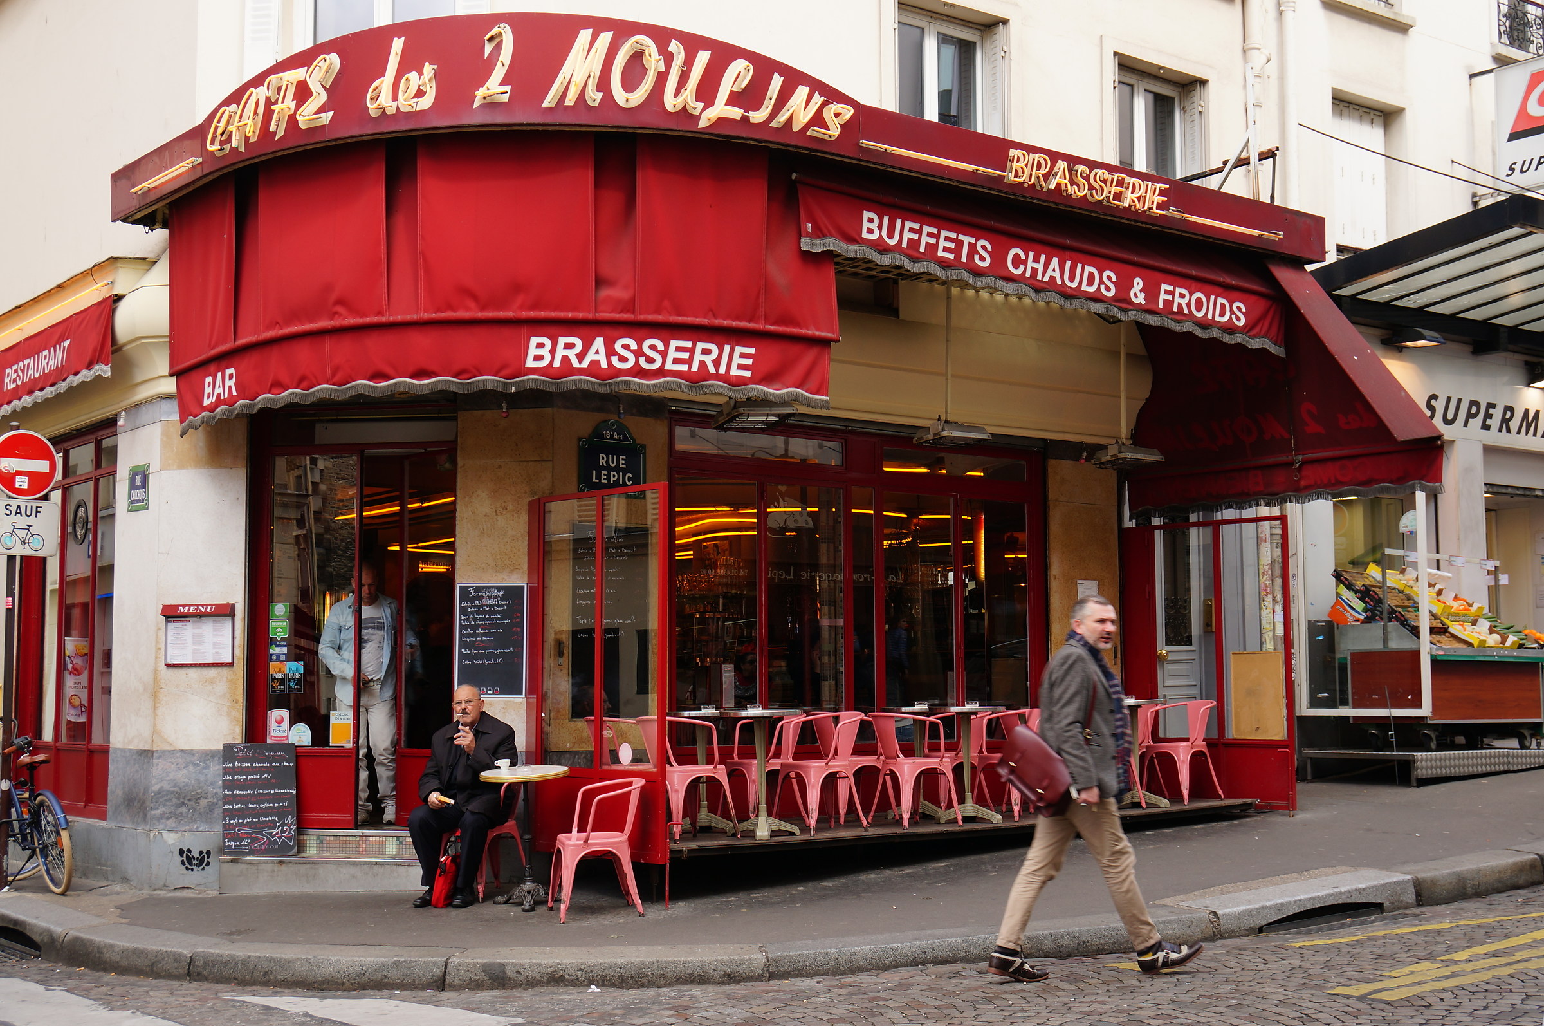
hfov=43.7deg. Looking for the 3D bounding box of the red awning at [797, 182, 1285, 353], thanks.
[{"bbox_3d":[1.702,-1.374,11.318,4.104,0.465,0.250,4,-7,-38],"label":"red awning"}]

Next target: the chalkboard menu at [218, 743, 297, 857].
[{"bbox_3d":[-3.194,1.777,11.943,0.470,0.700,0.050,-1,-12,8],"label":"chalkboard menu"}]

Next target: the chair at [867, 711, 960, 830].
[{"bbox_3d":[0.903,1.689,12.683,0.510,0.725,0.530,3,-6,-37],"label":"chair"}]

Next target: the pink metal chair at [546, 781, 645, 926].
[{"bbox_3d":[-0.973,1.893,10.886,0.510,0.725,0.530,1,-5,-15],"label":"pink metal chair"}]

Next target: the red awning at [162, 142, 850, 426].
[{"bbox_3d":[-1.740,-1.220,10.377,4.033,1.380,1.249,-2,-5,14],"label":"red awning"}]

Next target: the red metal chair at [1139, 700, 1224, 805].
[{"bbox_3d":[3.071,1.788,14.417,0.510,0.725,0.530,3,-6,-37],"label":"red metal chair"}]

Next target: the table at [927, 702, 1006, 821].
[{"bbox_3d":[1.299,1.654,12.666,0.500,0.740,0.500,0,-5,0],"label":"table"}]

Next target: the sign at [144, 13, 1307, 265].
[{"bbox_3d":[0.060,-2.377,12.451,8.730,0.700,2.740,1,-5,-9],"label":"sign"}]

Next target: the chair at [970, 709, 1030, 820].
[{"bbox_3d":[1.641,1.693,12.999,0.490,0.720,0.480,4,-7,-38],"label":"chair"}]

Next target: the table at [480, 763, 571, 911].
[{"bbox_3d":[-1.380,1.848,10.913,0.510,0.740,0.510,-1,-5,6],"label":"table"}]

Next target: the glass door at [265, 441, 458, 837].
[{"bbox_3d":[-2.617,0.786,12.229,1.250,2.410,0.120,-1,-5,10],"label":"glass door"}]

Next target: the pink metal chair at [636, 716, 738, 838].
[{"bbox_3d":[-0.512,1.554,11.386,0.490,0.720,0.480,4,-7,-38],"label":"pink metal chair"}]

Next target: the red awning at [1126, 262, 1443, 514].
[{"bbox_3d":[3.767,-0.939,14.403,0.500,1.770,2.750,4,-6,-38],"label":"red awning"}]

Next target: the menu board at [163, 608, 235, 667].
[{"bbox_3d":[-3.606,0.770,12.118,0.474,0.394,0.090,-1,-5,6],"label":"menu board"}]

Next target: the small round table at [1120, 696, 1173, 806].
[{"bbox_3d":[2.641,1.761,13.999,0.510,0.740,0.510,0,-5,0],"label":"small round table"}]

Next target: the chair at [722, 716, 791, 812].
[{"bbox_3d":[-0.077,1.633,12.279,0.490,0.720,0.480,4,-7,-38],"label":"chair"}]

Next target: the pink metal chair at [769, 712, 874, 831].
[{"bbox_3d":[0.268,1.596,11.881,0.490,0.720,0.480,4,-7,-38],"label":"pink metal chair"}]

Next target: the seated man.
[{"bbox_3d":[-1.822,1.660,11.400,0.560,1.280,0.750,-3,-6,27],"label":"seated man"}]

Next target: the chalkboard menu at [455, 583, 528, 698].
[{"bbox_3d":[-1.731,0.793,11.935,0.443,0.712,0.030,-1,-5,6],"label":"chalkboard menu"}]

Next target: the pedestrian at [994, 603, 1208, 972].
[{"bbox_3d":[1.522,1.283,9.073,0.980,1.790,0.560,0,-5,0],"label":"pedestrian"}]

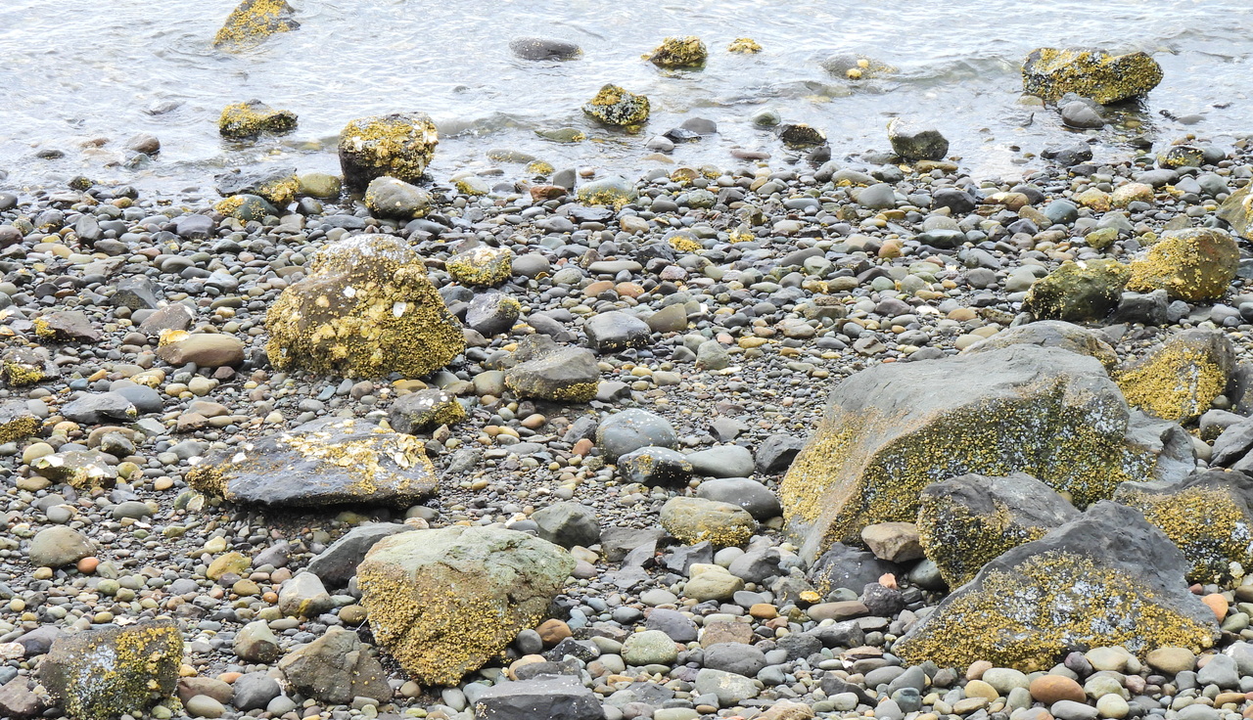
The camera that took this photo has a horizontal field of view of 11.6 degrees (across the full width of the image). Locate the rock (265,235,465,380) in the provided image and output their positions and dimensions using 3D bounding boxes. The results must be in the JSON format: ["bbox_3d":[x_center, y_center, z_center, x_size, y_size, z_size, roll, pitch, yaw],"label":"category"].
[{"bbox_3d":[-0.765,-0.153,17.984,0.584,0.367,0.467,0,15,0],"label":"rock"}]

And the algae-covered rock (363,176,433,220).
[{"bbox_3d":[-0.742,-0.526,19.975,0.229,0.118,0.172,0,15,0],"label":"algae-covered rock"}]

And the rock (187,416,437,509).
[{"bbox_3d":[-0.849,0.278,16.541,0.668,0.191,0.401,0,15,0],"label":"rock"}]

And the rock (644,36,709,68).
[{"bbox_3d":[0.179,-1.107,22.261,0.227,0.114,0.170,0,15,0],"label":"rock"}]

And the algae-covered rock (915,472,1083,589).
[{"bbox_3d":[0.967,0.441,15.974,0.441,0.265,0.336,-5,18,-14],"label":"algae-covered rock"}]

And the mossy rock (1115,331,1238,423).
[{"bbox_3d":[1.572,0.049,17.603,0.344,0.234,0.292,3,18,10],"label":"mossy rock"}]

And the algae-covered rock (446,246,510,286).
[{"bbox_3d":[-0.460,-0.295,19.209,0.202,0.112,0.161,0,18,0],"label":"algae-covered rock"}]

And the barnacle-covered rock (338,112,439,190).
[{"bbox_3d":[-0.793,-0.695,20.470,0.339,0.229,0.271,0,15,0],"label":"barnacle-covered rock"}]

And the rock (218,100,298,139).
[{"bbox_3d":[-1.268,-0.820,21.165,0.276,0.125,0.193,0,15,0],"label":"rock"}]

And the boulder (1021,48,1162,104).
[{"bbox_3d":[1.649,-0.997,21.761,0.498,0.179,0.309,0,15,0],"label":"boulder"}]

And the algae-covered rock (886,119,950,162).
[{"bbox_3d":[0.987,-0.741,20.858,0.206,0.130,0.154,0,15,0],"label":"algae-covered rock"}]

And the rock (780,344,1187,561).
[{"bbox_3d":[0.968,0.250,16.600,1.100,0.500,0.750,-7,19,-21],"label":"rock"}]

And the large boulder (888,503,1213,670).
[{"bbox_3d":[1.066,0.565,15.286,0.807,0.366,0.484,0,18,0],"label":"large boulder"}]

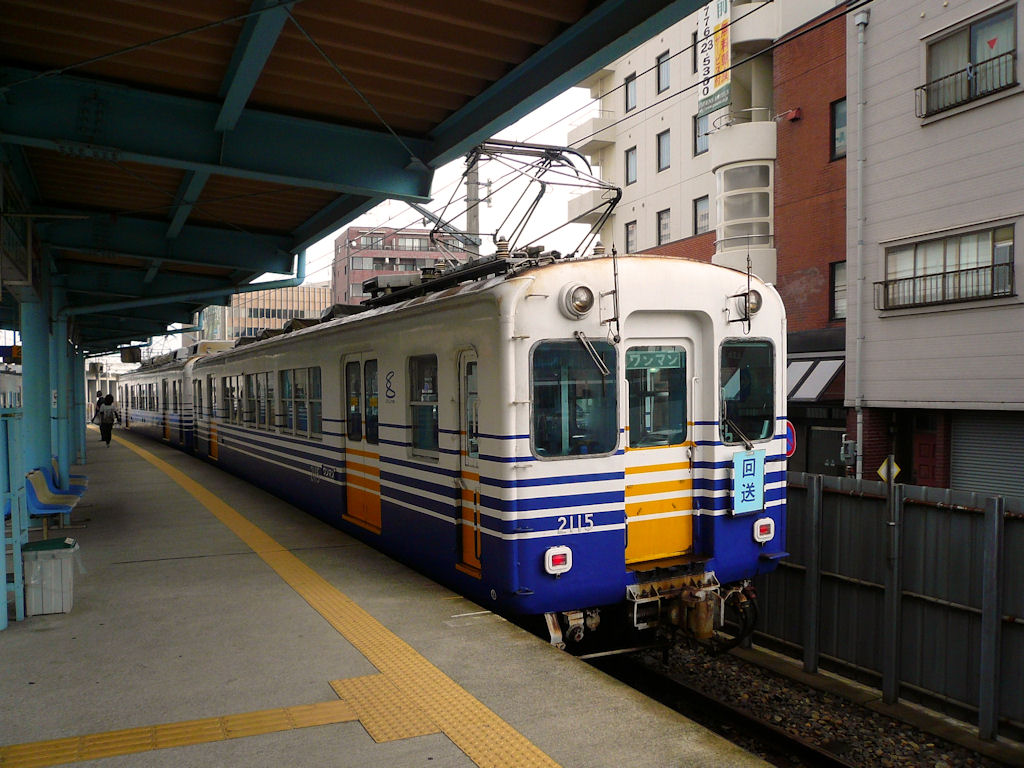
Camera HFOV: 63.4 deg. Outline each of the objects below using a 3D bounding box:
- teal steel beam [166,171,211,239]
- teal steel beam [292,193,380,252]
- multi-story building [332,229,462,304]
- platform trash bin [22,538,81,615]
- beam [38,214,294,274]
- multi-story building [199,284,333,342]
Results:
[{"bbox_3d":[-3.067,-1.912,8.000,0.140,0.250,4.850,0,-1,-27],"label":"teal steel beam"},{"bbox_3d":[-1.733,-1.848,8.685,0.140,0.250,4.800,0,-1,-27],"label":"teal steel beam"},{"bbox_3d":[-13.591,-7.028,100.982,14.000,21.300,10.000,0,-1,-20],"label":"multi-story building"},{"bbox_3d":[-3.304,1.371,5.934,0.320,0.490,0.330,0,-1,-27],"label":"platform trash bin"},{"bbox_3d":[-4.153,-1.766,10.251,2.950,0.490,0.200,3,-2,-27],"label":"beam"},{"bbox_3d":[-44.968,-6.580,158.554,22.000,21.500,19.000,0,-1,-27],"label":"multi-story building"}]

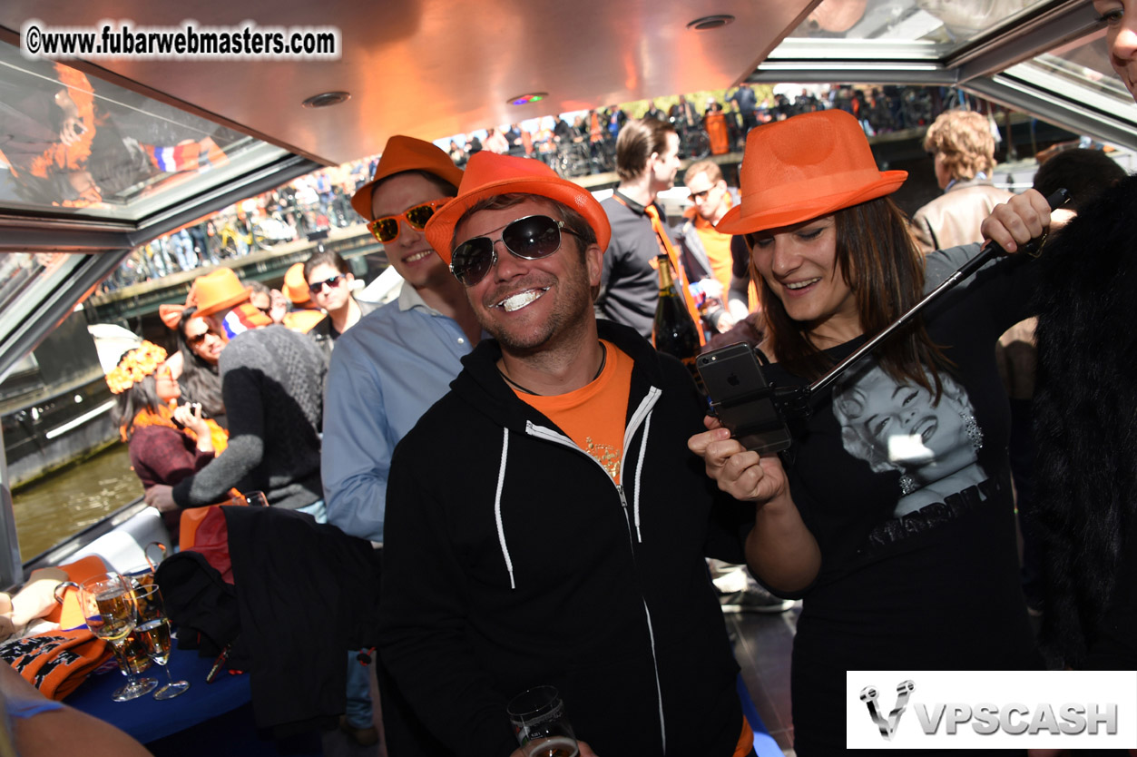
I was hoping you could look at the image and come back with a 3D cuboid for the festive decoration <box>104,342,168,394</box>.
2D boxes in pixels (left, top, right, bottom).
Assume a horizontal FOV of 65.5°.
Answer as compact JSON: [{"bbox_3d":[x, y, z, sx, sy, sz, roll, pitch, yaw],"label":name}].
[{"bbox_3d":[-1.536,-0.040,3.150,0.240,0.092,0.220,-34,12,-14],"label":"festive decoration"}]

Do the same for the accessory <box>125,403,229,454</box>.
[{"bbox_3d":[-1.372,0.180,3.100,0.360,0.220,0.280,-14,9,-13],"label":"accessory"}]

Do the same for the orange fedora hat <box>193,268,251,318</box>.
[{"bbox_3d":[-1.373,-0.336,3.500,0.275,0.135,0.235,-25,7,-29],"label":"orange fedora hat"}]

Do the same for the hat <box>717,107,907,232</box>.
[{"bbox_3d":[0.313,-0.270,1.160,0.245,0.123,0.275,6,29,43],"label":"hat"}]

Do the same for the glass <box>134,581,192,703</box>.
[{"bbox_3d":[-0.637,0.407,1.370,0.059,0.162,0.059,-13,9,-3],"label":"glass"}]

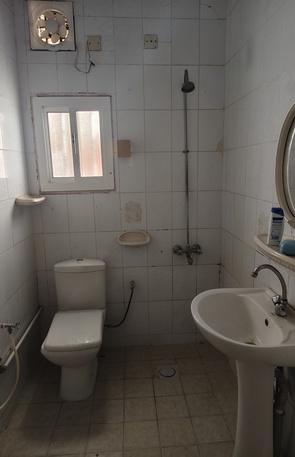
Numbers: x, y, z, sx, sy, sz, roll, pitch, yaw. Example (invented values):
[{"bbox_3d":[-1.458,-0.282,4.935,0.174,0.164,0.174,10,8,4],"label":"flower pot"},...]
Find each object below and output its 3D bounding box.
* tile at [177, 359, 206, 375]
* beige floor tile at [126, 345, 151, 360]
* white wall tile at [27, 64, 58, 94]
[{"bbox_3d":[0.323,1.042,2.295,0.200,0.010,0.193,-2,11,-3],"label":"tile"},{"bbox_3d":[-0.084,1.022,2.458,0.198,0.010,0.198,-2,11,-3],"label":"beige floor tile"},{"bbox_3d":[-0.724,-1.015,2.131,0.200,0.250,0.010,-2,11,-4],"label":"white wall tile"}]

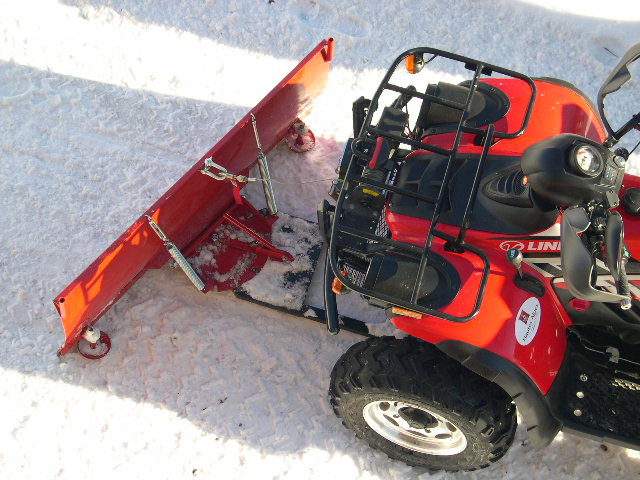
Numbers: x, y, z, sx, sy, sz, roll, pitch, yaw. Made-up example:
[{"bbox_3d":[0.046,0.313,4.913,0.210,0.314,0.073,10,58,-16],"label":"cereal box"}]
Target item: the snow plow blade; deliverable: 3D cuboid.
[{"bbox_3d":[-0.366,-0.141,4.683,0.180,0.380,1.480,31,58,19],"label":"snow plow blade"}]

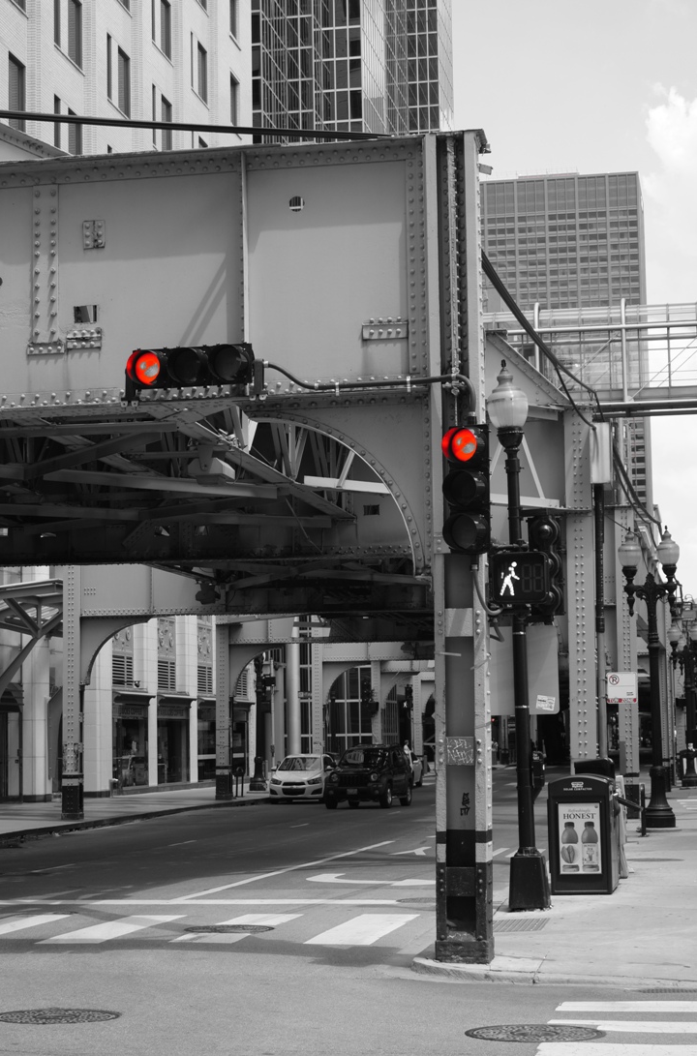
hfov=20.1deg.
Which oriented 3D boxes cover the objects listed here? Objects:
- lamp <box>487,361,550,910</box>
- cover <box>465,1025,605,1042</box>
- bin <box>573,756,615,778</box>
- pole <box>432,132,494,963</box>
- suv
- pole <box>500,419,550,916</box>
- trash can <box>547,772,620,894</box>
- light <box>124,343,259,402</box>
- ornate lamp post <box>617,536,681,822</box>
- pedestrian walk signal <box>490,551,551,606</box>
[{"bbox_3d":[1.714,1.011,19.757,0.400,5.480,0.400,-3,-7,10],"label":"lamp"},{"bbox_3d":[1.124,3.067,11.844,0.840,0.040,0.840,-2,-7,10],"label":"cover"},{"bbox_3d":[2.913,3.378,23.162,0.520,1.360,0.560,-2,-7,10],"label":"bin"},{"bbox_3d":[0.937,0.074,16.301,0.430,6.840,0.470,-1,-7,10],"label":"pole"},{"bbox_3d":[0.589,7.162,56.812,1.820,1.800,4.430,-2,-7,10],"label":"suv"},{"bbox_3d":[1.726,1.349,19.719,0.380,4.800,0.380,-3,-7,10],"label":"pole"},{"bbox_3d":[2.518,3.268,21.000,0.680,1.260,0.650,-2,-7,11],"label":"trash can"},{"bbox_3d":[-1.282,-1.280,16.100,1.080,0.420,0.420,-2,-7,10],"label":"light"},{"bbox_3d":[5.923,2.832,38.014,1.180,5.740,0.580,-2,-7,10],"label":"ornate lamp post"},{"bbox_3d":[1.448,0.421,16.500,0.460,0.440,0.220,-2,-7,11],"label":"pedestrian walk signal"}]

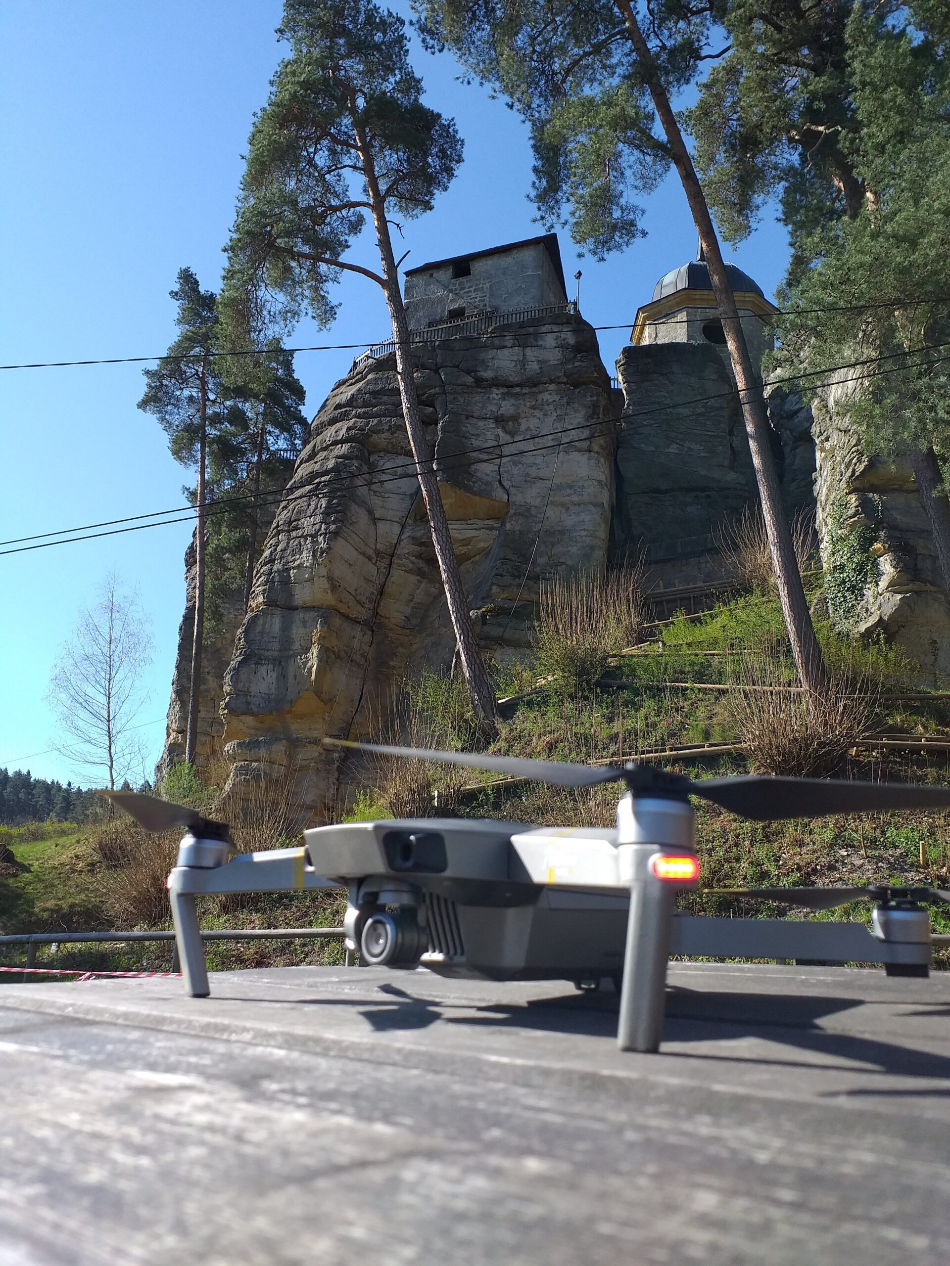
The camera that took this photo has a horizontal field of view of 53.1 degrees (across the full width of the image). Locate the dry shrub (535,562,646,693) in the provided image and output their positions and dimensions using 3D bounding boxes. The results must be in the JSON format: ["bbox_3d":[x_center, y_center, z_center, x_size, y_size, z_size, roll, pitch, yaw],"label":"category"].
[{"bbox_3d":[2.826,-0.134,23.222,2.826,3.190,2.826,0,-14,0],"label":"dry shrub"}]

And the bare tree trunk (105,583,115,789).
[{"bbox_3d":[-16.340,2.624,42.631,0.420,10.254,0.420,0,-14,0],"label":"bare tree trunk"}]

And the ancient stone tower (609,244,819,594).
[{"bbox_3d":[11.224,-10.475,44.867,9.235,17.884,9.000,0,-14,0],"label":"ancient stone tower"}]

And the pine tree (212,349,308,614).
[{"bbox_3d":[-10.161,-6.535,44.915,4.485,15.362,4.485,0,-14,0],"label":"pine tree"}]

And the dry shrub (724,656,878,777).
[{"bbox_3d":[6.222,1.587,18.155,2.946,2.342,2.946,0,-14,0],"label":"dry shrub"}]

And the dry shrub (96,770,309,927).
[{"bbox_3d":[-3.915,3.076,13.662,3.069,2.204,2.500,0,-14,0],"label":"dry shrub"}]

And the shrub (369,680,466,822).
[{"bbox_3d":[-1.038,2.136,17.503,1.802,2.476,1.802,0,-14,0],"label":"shrub"}]

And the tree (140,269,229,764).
[{"bbox_3d":[-12.429,-5.665,40.576,3.798,22.432,3.798,0,-14,0],"label":"tree"}]

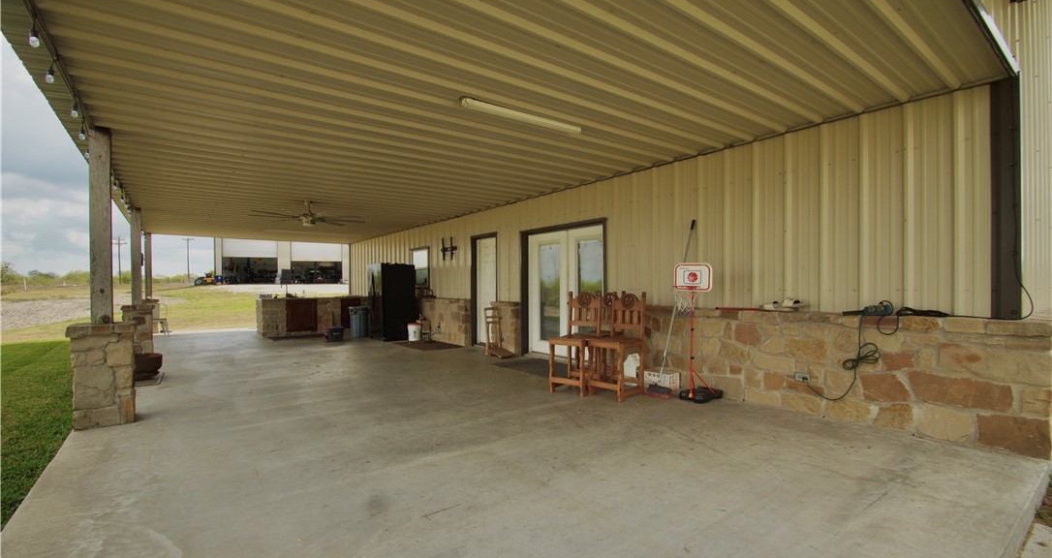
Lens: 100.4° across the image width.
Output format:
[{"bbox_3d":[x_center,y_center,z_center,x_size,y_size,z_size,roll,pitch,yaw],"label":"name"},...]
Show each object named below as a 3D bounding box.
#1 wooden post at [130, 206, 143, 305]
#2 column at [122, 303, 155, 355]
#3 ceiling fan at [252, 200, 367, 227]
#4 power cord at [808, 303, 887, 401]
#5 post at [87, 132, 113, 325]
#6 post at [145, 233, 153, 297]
[{"bbox_3d":[-7.295,-0.427,8.220,0.140,1.810,0.140,0,0,-38],"label":"wooden post"},{"bbox_3d":[-6.817,0.903,7.699,0.420,0.870,0.420,0,-1,-38],"label":"column"},{"bbox_3d":[-3.753,-1.134,7.548,1.800,0.450,1.800,0,0,-38],"label":"ceiling fan"},{"bbox_3d":[2.797,0.662,3.874,0.120,0.877,0.559,0,-1,-38],"label":"power cord"},{"bbox_3d":[-3.828,-0.493,3.951,0.140,1.737,0.140,0,-1,-38],"label":"post"},{"bbox_3d":[-10.458,-0.389,12.150,0.140,1.810,0.140,0,0,-38],"label":"post"}]

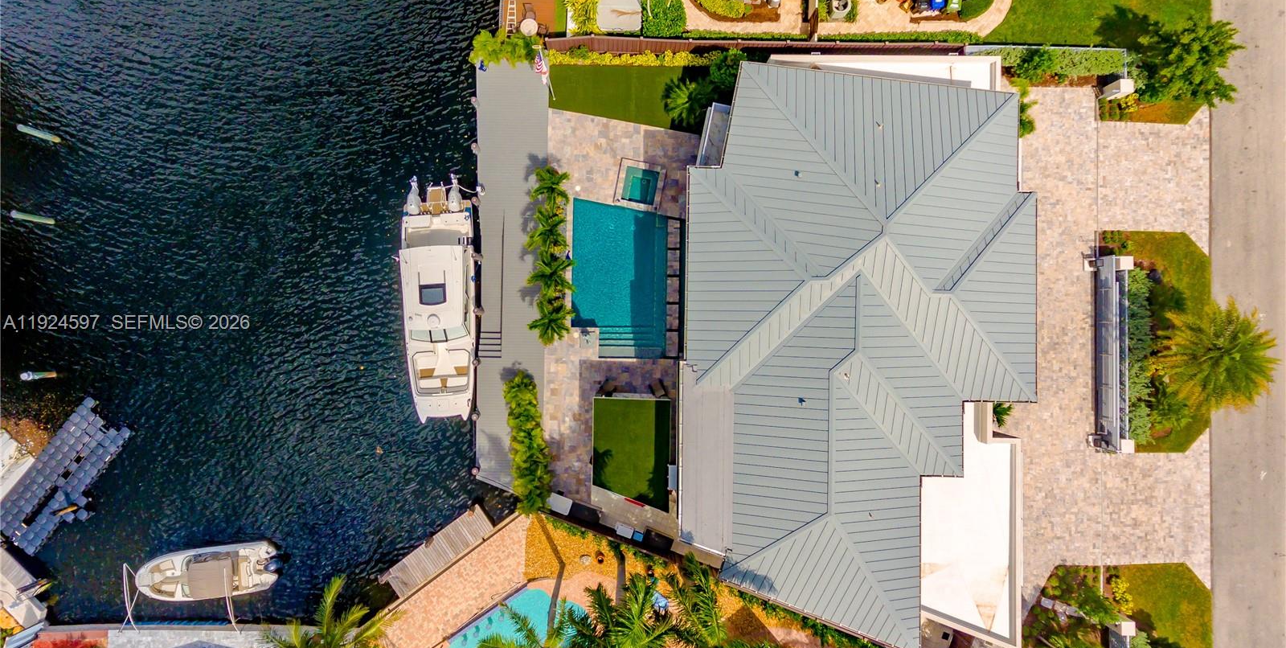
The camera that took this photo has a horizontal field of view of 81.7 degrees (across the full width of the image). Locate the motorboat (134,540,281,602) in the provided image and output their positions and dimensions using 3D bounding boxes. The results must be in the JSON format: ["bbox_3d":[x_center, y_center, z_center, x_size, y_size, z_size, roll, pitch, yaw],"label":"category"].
[{"bbox_3d":[-22.376,12.806,38.356,7.500,2.300,2.600,-6,89,-1],"label":"motorboat"}]

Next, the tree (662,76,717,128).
[{"bbox_3d":[2.330,-10.945,37.169,2.500,2.900,2.500,0,89,-1],"label":"tree"}]

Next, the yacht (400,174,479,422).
[{"bbox_3d":[-10.245,-1.271,37.739,3.600,3.400,12.600,-2,89,-2],"label":"yacht"}]

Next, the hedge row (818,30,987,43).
[{"bbox_3d":[13.319,-14.819,38.584,8.200,0.600,0.520,1,89,-2],"label":"hedge row"}]

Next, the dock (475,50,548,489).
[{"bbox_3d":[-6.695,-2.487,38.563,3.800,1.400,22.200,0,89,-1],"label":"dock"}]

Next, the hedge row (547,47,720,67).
[{"bbox_3d":[-0.439,-13.692,38.254,8.900,0.750,0.700,0,89,-1],"label":"hedge row"}]

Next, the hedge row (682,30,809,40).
[{"bbox_3d":[5.293,-14.863,38.540,6.350,0.550,0.420,1,89,-2],"label":"hedge row"}]

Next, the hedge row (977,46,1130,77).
[{"bbox_3d":[20.679,-13.456,38.362,7.500,1.300,0.950,1,89,-2],"label":"hedge row"}]

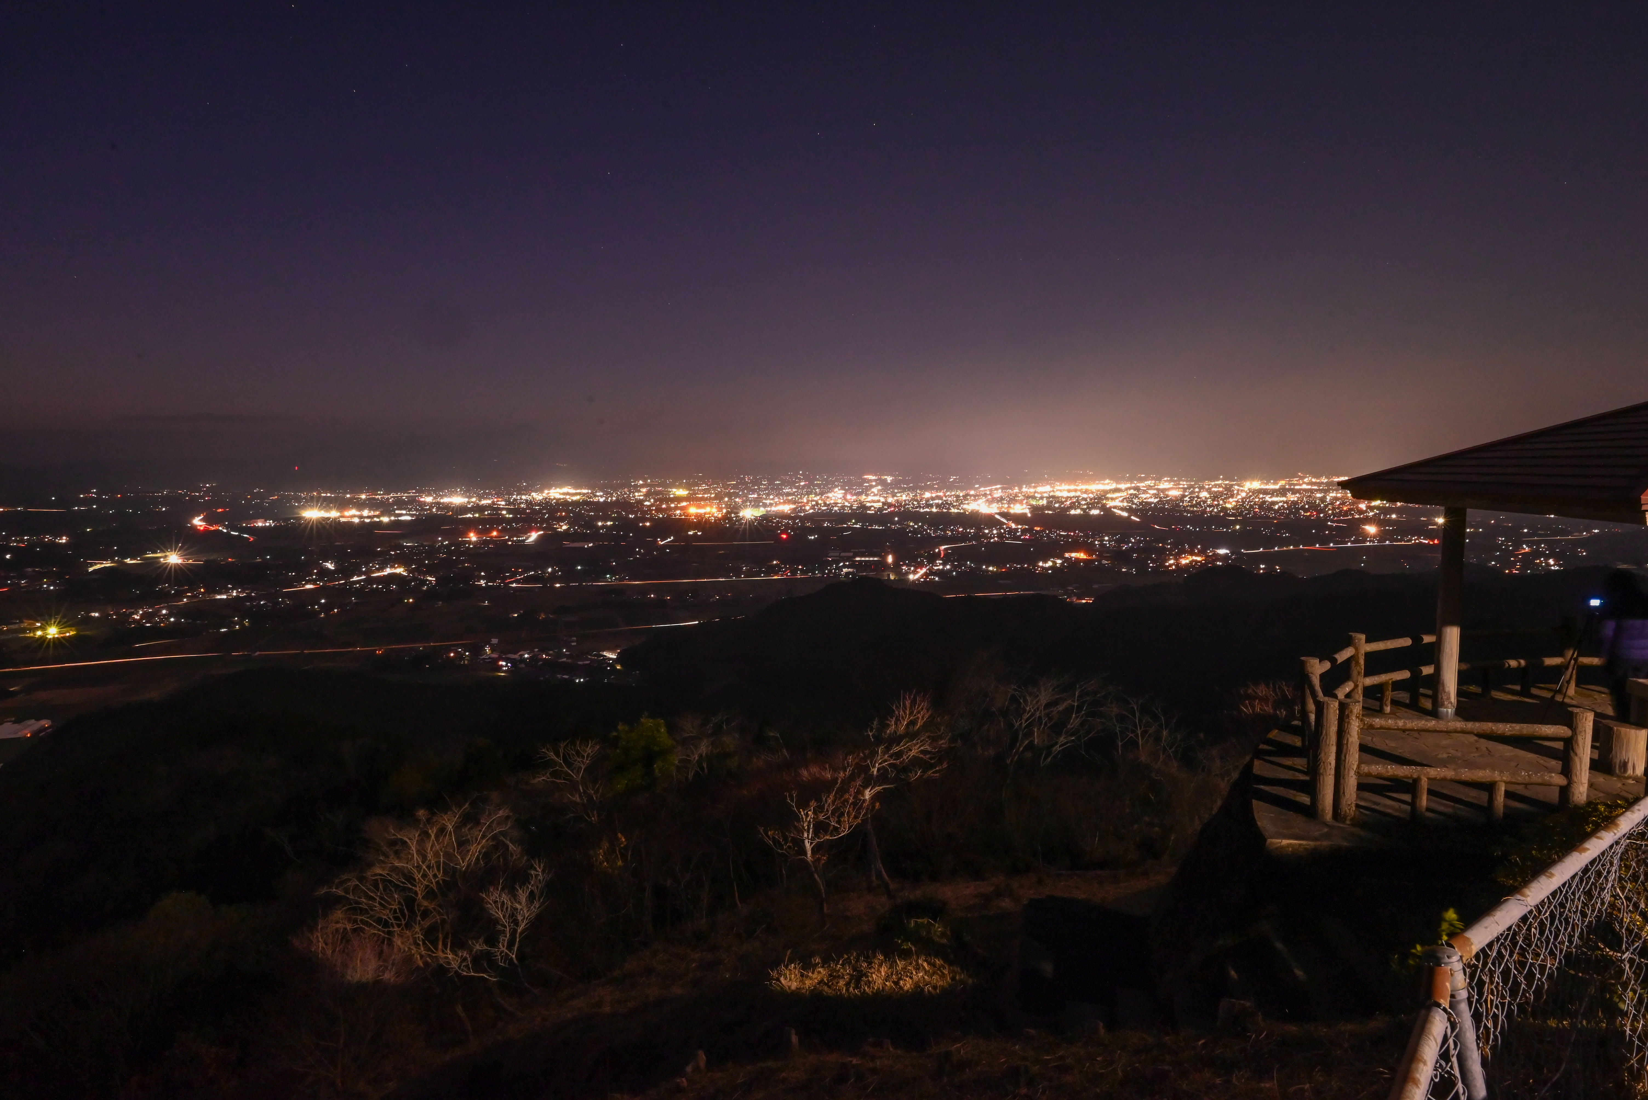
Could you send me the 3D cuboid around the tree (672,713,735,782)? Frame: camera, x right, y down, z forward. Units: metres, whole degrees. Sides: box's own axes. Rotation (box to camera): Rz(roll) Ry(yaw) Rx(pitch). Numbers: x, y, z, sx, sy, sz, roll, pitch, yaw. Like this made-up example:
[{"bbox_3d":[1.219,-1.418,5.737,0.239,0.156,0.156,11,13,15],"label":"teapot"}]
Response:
[{"bbox_3d":[-3.681,6.143,28.000,1.968,2.323,1.800,0,5,0],"label":"tree"}]

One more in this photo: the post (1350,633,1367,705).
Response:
[{"bbox_3d":[5.825,1.384,10.026,0.145,0.932,0.145,3,6,30],"label":"post"}]

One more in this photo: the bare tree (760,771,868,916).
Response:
[{"bbox_3d":[-0.169,4.799,15.000,1.750,2.363,1.600,0,5,0],"label":"bare tree"}]

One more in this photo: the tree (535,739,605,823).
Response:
[{"bbox_3d":[-6.664,6.159,24.000,1.822,2.430,1.700,0,5,0],"label":"tree"}]

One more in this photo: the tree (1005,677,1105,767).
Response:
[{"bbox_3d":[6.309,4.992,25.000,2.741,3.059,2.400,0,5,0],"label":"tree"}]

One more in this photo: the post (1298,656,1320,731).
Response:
[{"bbox_3d":[4.623,1.499,8.753,0.150,0.932,0.150,3,6,28],"label":"post"}]

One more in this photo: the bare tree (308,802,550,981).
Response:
[{"bbox_3d":[-6.701,5.896,15.500,4.075,3.270,3.500,0,5,0],"label":"bare tree"}]

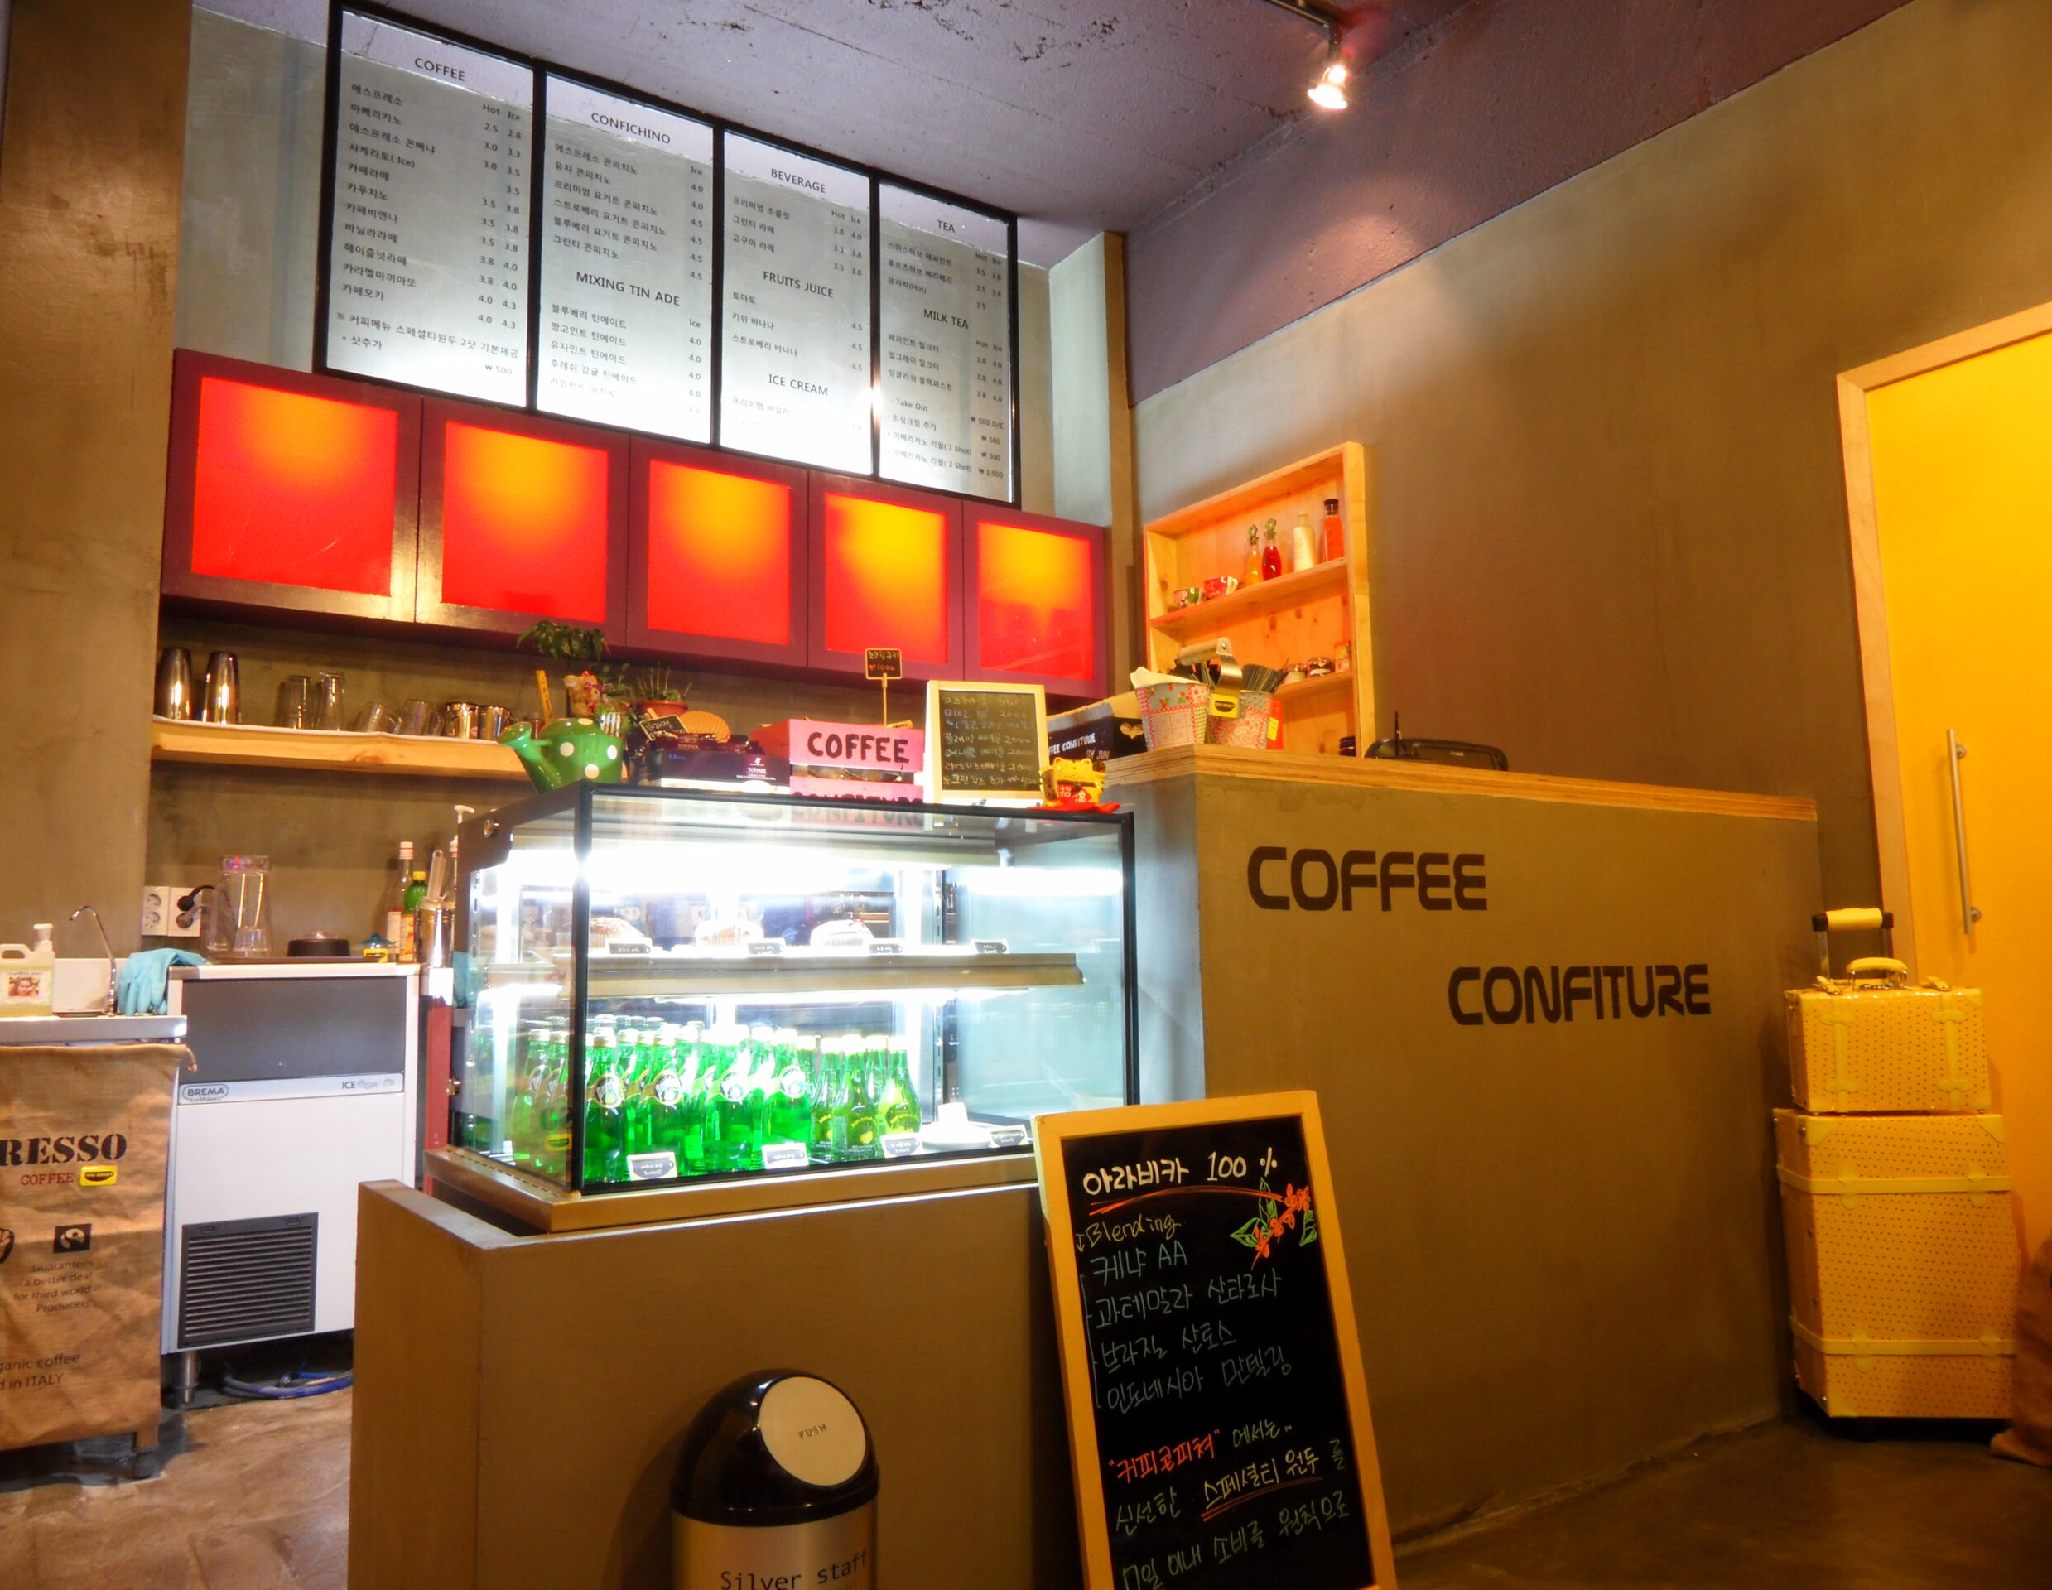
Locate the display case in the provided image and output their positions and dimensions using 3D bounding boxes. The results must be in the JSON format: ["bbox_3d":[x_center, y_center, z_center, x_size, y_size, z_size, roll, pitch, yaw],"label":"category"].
[{"bbox_3d":[-0.340,0.264,2.142,0.810,0.471,0.598,3,-7,-34],"label":"display case"}]

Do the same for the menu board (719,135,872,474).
[{"bbox_3d":[-0.704,-1.498,4.519,0.501,0.999,0.040,4,-8,-35],"label":"menu board"}]

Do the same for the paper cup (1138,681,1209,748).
[{"bbox_3d":[0.223,-0.109,2.218,0.109,0.105,0.109,-1,-7,0],"label":"paper cup"}]

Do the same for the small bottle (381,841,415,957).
[{"bbox_3d":[-1.570,0.270,3.715,0.080,0.293,0.080,3,-7,-34],"label":"small bottle"}]

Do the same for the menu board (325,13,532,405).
[{"bbox_3d":[-1.575,-1.552,3.914,0.505,0.999,0.040,4,-8,-35],"label":"menu board"}]

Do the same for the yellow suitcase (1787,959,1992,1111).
[{"bbox_3d":[1.650,0.463,2.832,0.309,0.289,0.118,-2,-6,11],"label":"yellow suitcase"}]

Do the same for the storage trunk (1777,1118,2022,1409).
[{"bbox_3d":[1.642,0.874,2.779,0.331,0.541,0.158,-2,-6,7],"label":"storage trunk"}]

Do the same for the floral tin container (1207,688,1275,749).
[{"bbox_3d":[0.343,-0.107,2.348,0.112,0.120,0.112,-3,-7,18],"label":"floral tin container"}]

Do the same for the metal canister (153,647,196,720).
[{"bbox_3d":[-2.080,-0.265,3.592,0.094,0.183,0.094,4,-8,-35],"label":"metal canister"}]

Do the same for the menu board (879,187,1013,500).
[{"bbox_3d":[-0.264,-1.471,4.825,0.504,0.999,0.040,4,-8,-35],"label":"menu board"}]

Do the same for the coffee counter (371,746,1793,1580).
[{"bbox_3d":[0.402,0.576,2.547,2.755,1.212,0.589,3,-7,-34],"label":"coffee counter"}]

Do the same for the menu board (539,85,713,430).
[{"bbox_3d":[-1.142,-1.526,4.215,0.506,0.999,0.040,4,-8,-35],"label":"menu board"}]

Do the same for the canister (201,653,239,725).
[{"bbox_3d":[-1.995,-0.260,3.651,0.092,0.183,0.092,4,-8,-35],"label":"canister"}]

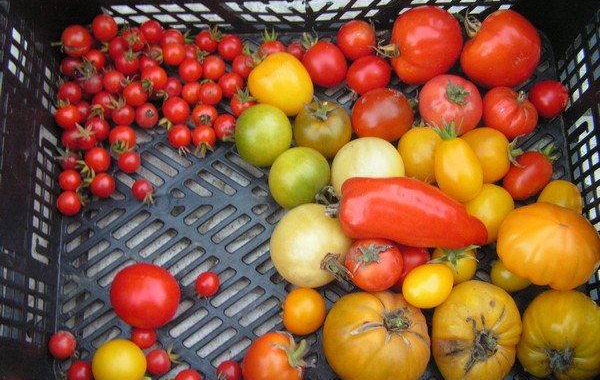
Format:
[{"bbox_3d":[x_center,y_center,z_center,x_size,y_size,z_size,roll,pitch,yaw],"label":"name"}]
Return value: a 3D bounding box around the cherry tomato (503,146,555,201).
[{"bbox_3d":[0.225,-0.014,0.648,0.056,0.040,0.040,-39,84,-5],"label":"cherry tomato"}]

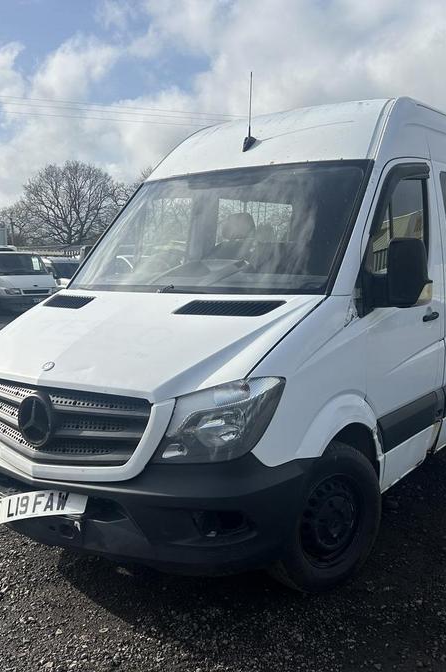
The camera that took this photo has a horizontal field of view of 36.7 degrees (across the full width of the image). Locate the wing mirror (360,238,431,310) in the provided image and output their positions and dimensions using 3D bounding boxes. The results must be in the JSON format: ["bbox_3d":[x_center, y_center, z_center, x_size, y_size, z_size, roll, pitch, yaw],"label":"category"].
[{"bbox_3d":[0.858,-0.298,3.295,0.280,0.360,0.220,4,8,36],"label":"wing mirror"}]

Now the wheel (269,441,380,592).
[{"bbox_3d":[0.451,0.856,3.233,0.700,0.700,0.235,-5,8,-38],"label":"wheel"}]

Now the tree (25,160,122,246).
[{"bbox_3d":[-11.464,-8.711,51.346,8.600,9.150,8.200,-2,7,-12],"label":"tree"}]

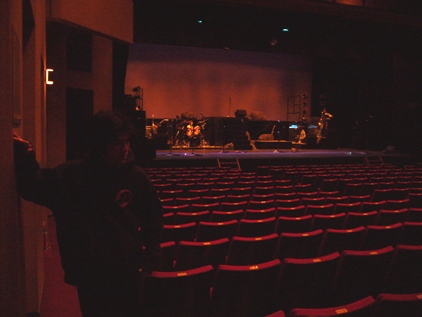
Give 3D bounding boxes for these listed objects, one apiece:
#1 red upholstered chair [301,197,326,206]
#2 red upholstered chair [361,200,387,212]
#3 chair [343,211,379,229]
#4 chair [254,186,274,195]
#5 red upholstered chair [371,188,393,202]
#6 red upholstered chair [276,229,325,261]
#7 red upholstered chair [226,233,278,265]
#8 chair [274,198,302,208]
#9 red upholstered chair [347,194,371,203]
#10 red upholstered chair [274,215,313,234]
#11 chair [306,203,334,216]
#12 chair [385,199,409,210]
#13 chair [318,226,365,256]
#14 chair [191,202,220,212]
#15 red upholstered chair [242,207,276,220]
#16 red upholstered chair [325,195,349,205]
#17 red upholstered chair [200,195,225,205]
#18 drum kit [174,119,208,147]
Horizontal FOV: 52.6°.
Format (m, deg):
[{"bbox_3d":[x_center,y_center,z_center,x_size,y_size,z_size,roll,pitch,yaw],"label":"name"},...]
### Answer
[{"bbox_3d":[1.781,1.159,7.983,0.530,0.900,0.580,-1,5,-21],"label":"red upholstered chair"},{"bbox_3d":[2.660,1.155,7.332,0.530,0.880,0.570,-1,4,-21],"label":"red upholstered chair"},{"bbox_3d":[2.004,1.161,6.040,0.530,0.880,0.570,-1,4,-21],"label":"chair"},{"bbox_3d":[1.122,1.080,9.809,0.530,0.900,0.580,-1,5,-21],"label":"chair"},{"bbox_3d":[3.826,1.114,9.922,0.540,0.860,0.600,-1,4,-21],"label":"red upholstered chair"},{"bbox_3d":[0.864,1.175,4.552,0.530,0.880,0.570,-1,4,-21],"label":"red upholstered chair"},{"bbox_3d":[0.350,1.182,4.323,0.530,0.900,0.580,-1,5,-21],"label":"red upholstered chair"},{"bbox_3d":[1.303,1.153,7.919,0.540,0.860,0.600,-1,4,-21],"label":"chair"},{"bbox_3d":[2.789,1.138,8.485,0.540,0.860,0.600,-1,4,-21],"label":"red upholstered chair"},{"bbox_3d":[0.988,1.168,5.603,0.530,0.900,0.580,-1,5,-21],"label":"red upholstered chair"},{"bbox_3d":[1.624,1.162,6.884,0.530,0.900,0.580,-1,5,-21],"label":"chair"},{"bbox_3d":[3.076,1.141,7.431,0.530,0.900,0.580,-1,5,-21],"label":"chair"},{"bbox_3d":[1.372,1.169,4.742,0.530,0.880,0.570,-1,4,-21],"label":"chair"},{"bbox_3d":[-0.178,1.176,7.354,0.540,0.860,0.600,-1,4,-21],"label":"chair"},{"bbox_3d":[0.666,1.176,6.622,0.540,0.860,0.600,-1,4,-21],"label":"red upholstered chair"},{"bbox_3d":[2.315,1.160,8.264,0.530,0.880,0.570,-1,4,-21],"label":"red upholstered chair"},{"bbox_3d":[-0.018,1.162,8.344,0.530,0.900,0.580,-1,5,-21],"label":"red upholstered chair"},{"bbox_3d":[-0.996,-1.302,21.800,1.650,1.380,1.250,-1,4,-21],"label":"drum kit"}]

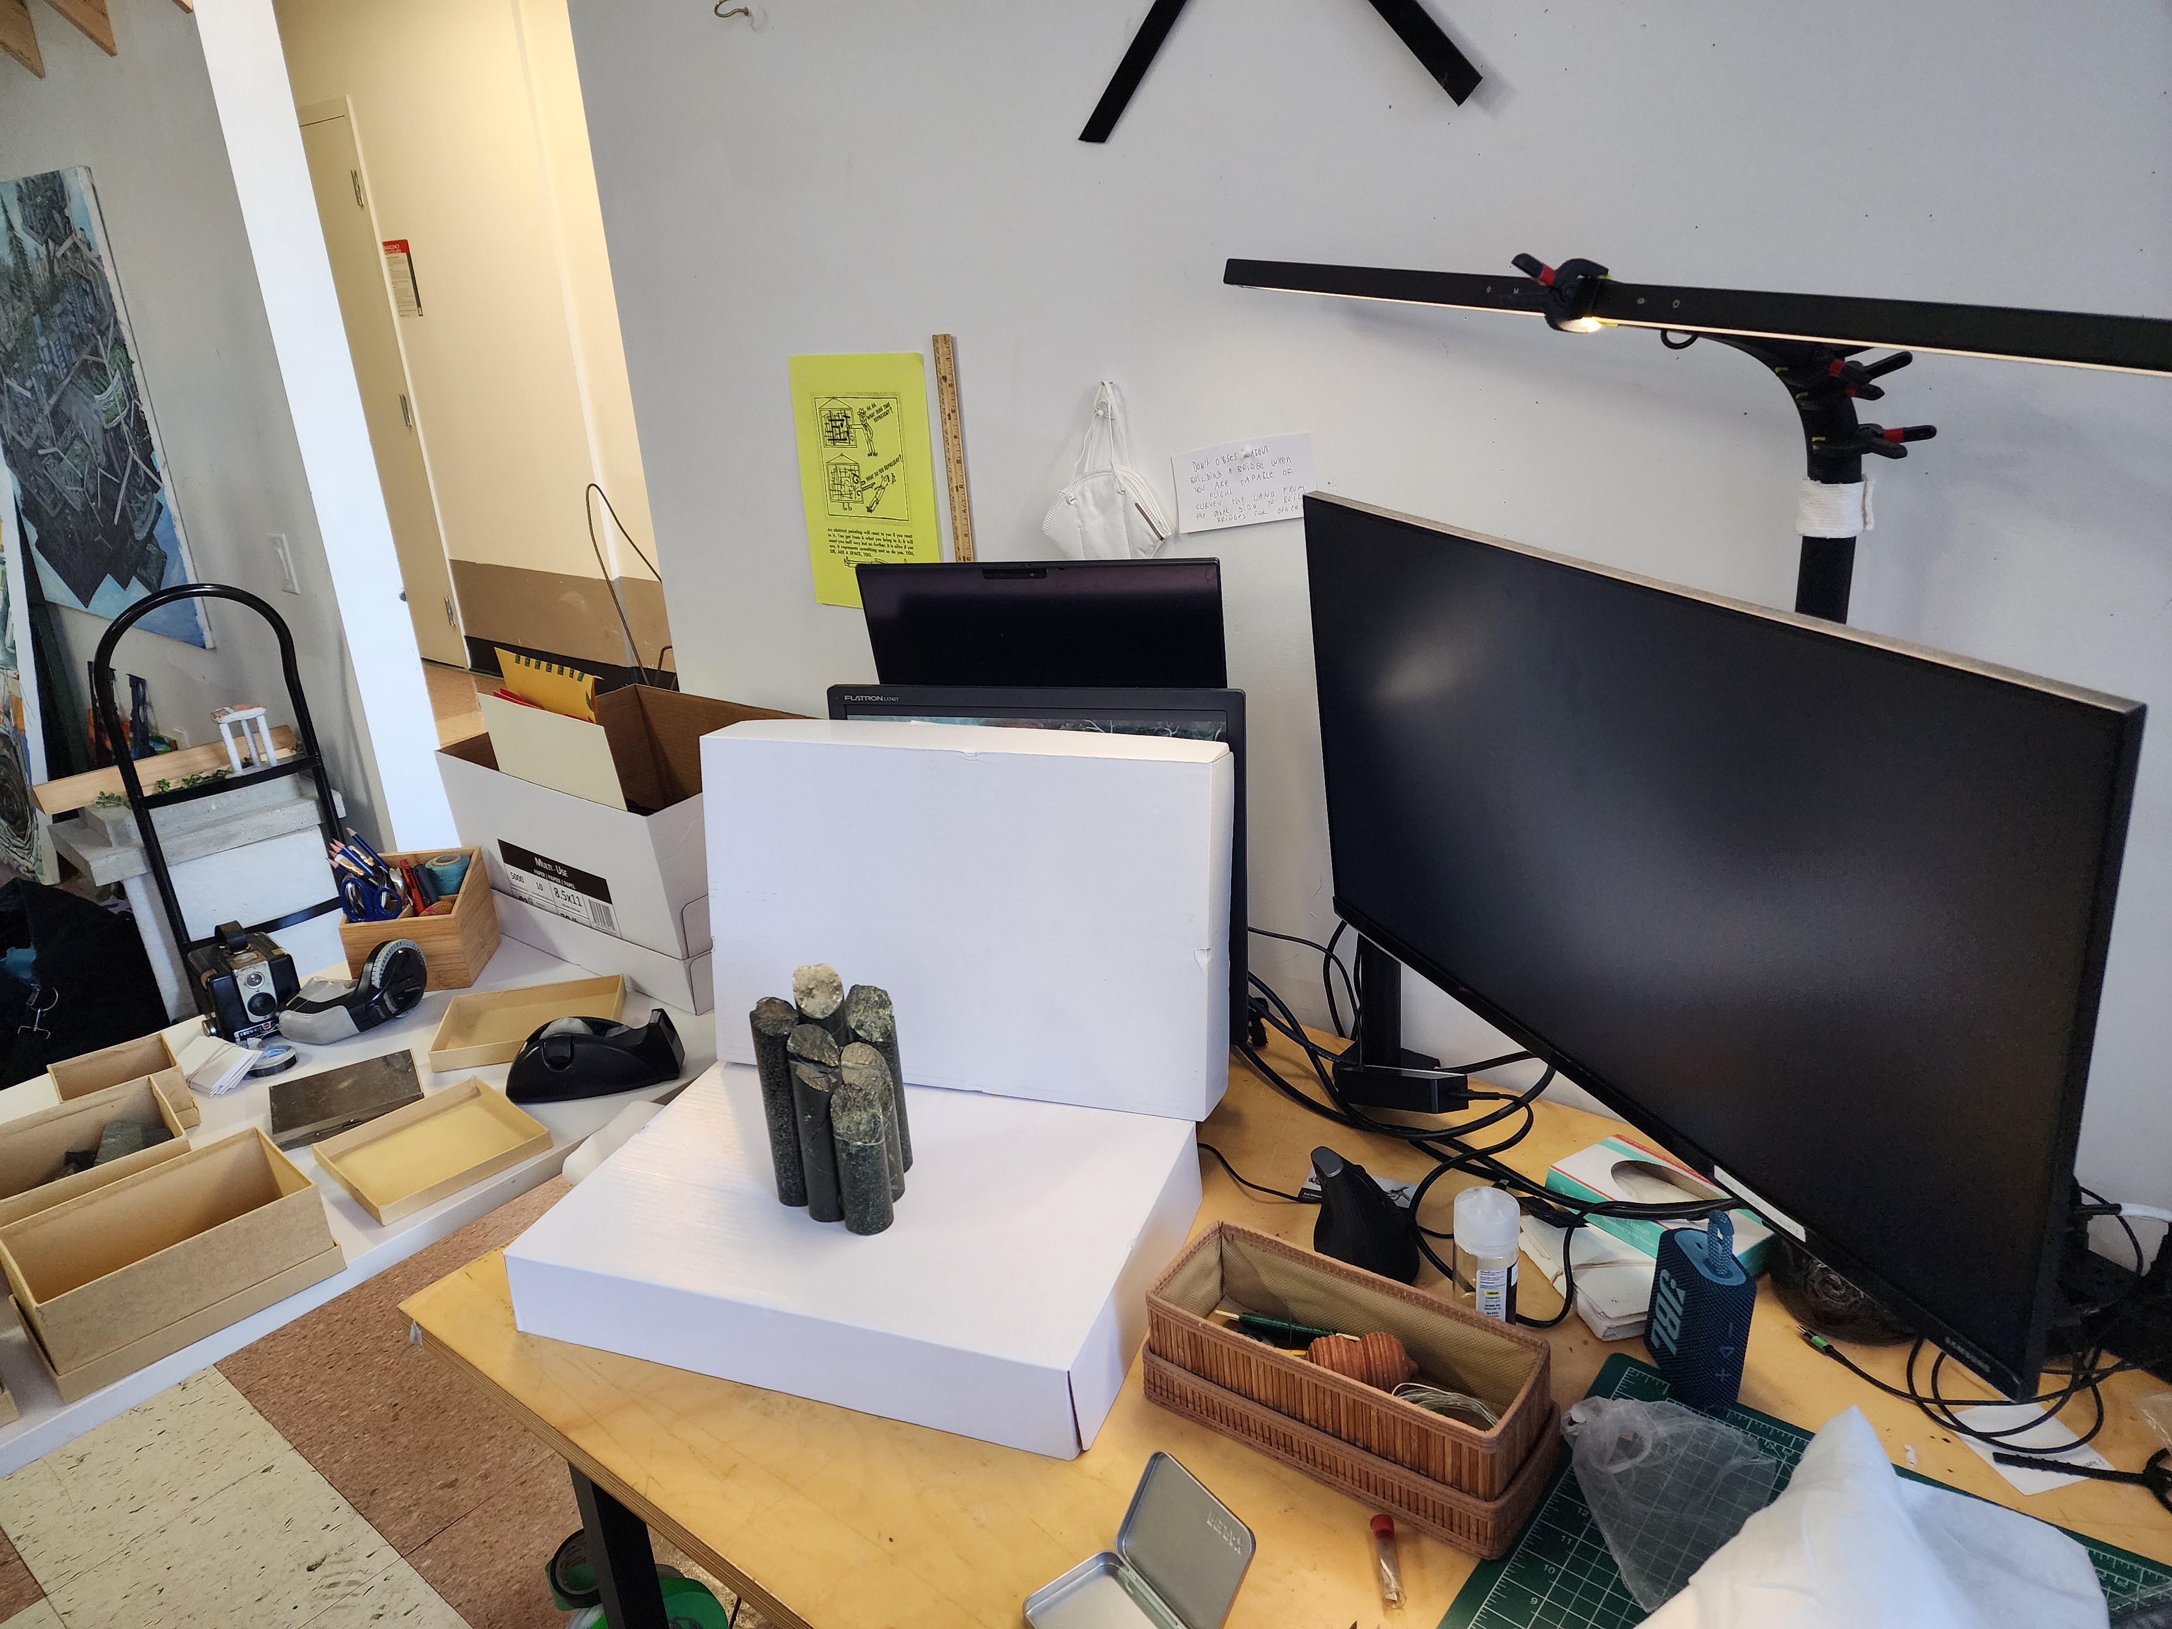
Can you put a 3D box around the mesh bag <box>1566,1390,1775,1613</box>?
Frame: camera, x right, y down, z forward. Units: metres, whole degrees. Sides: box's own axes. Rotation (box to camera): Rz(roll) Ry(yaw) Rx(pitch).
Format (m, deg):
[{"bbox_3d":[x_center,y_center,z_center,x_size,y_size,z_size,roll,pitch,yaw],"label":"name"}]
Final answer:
[{"bbox_3d":[0.335,0.389,0.862,0.155,0.036,0.097,-19,24,-37],"label":"mesh bag"}]

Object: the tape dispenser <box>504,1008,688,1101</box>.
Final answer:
[{"bbox_3d":[-0.462,0.217,1.355,0.155,0.065,0.058,-6,19,-4],"label":"tape dispenser"}]

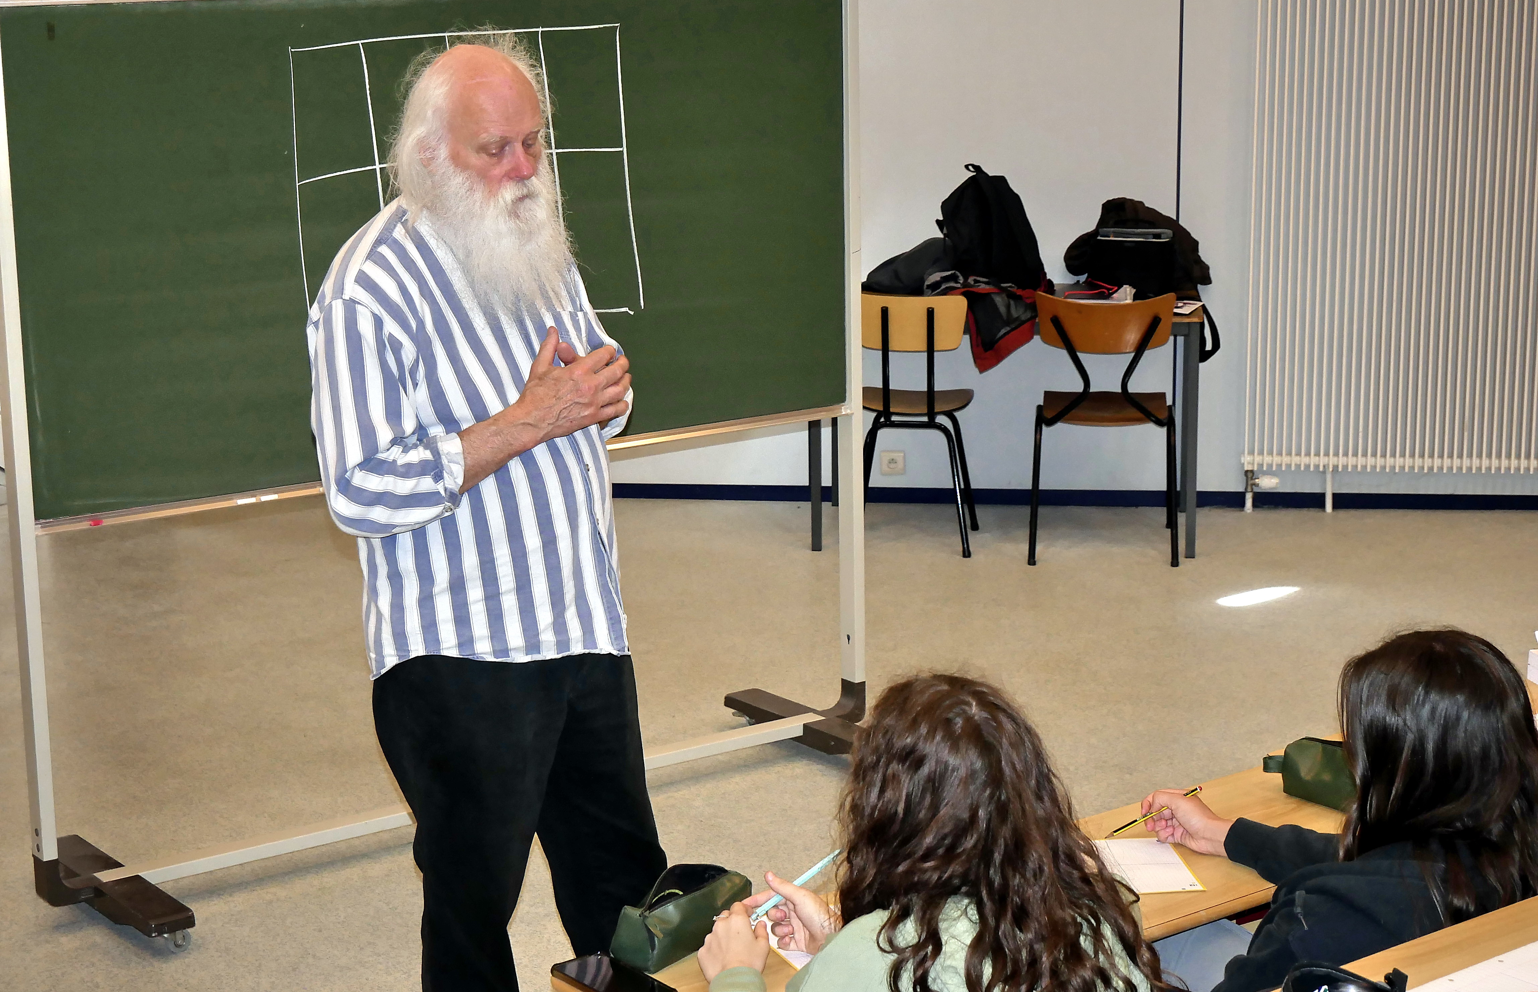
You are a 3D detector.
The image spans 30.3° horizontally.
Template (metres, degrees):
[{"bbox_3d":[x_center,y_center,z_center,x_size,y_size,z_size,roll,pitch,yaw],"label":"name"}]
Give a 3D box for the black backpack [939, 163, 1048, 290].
[{"bbox_3d":[0.754,-0.890,9.469,0.200,0.430,0.300,10,16,41],"label":"black backpack"}]

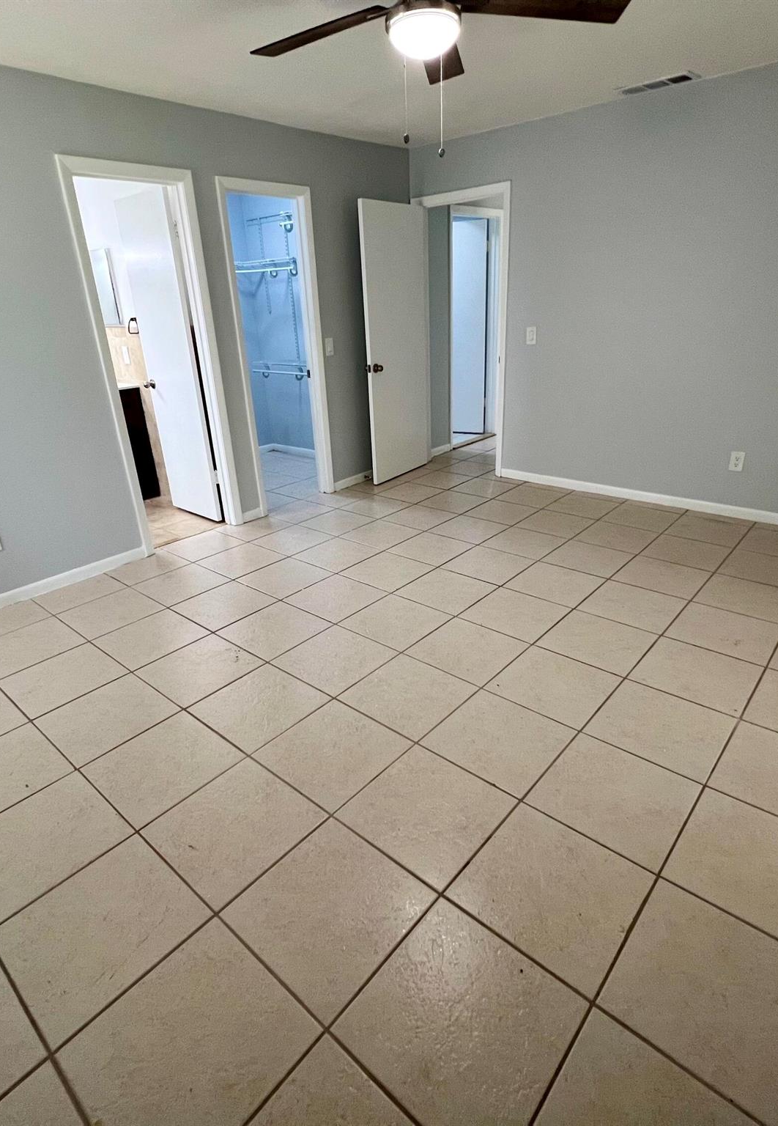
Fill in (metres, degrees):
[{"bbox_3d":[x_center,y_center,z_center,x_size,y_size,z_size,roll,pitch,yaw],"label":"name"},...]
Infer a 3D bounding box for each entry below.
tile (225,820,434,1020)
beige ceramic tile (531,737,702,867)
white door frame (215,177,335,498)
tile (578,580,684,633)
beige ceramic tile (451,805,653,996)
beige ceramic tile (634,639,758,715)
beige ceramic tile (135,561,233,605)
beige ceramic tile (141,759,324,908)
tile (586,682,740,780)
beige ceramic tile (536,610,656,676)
[{"bbox_3d":[-0.155,0.906,1.490,0.407,0.012,0.402,18,31,38],"label":"tile"},{"bbox_3d":[0.704,0.725,1.765,0.395,0.012,0.395,19,33,37],"label":"beige ceramic tile"},{"bbox_3d":[-0.755,-1.418,3.960,0.120,2.090,0.662,20,33,39],"label":"white door frame"},{"bbox_3d":[1.225,0.214,2.823,0.400,0.010,0.400,17,31,38],"label":"tile"},{"bbox_3d":[0.429,0.858,1.494,0.398,0.010,0.398,17,31,38],"label":"beige ceramic tile"},{"bbox_3d":[1.247,0.448,2.284,0.400,0.010,0.400,17,31,38],"label":"beige ceramic tile"},{"bbox_3d":[-1.176,0.125,3.208,0.395,0.012,0.395,19,33,37],"label":"beige ceramic tile"},{"bbox_3d":[-0.467,0.799,1.717,0.398,0.010,0.398,17,31,38],"label":"beige ceramic tile"},{"bbox_3d":[0.993,0.597,2.062,0.409,0.012,0.412,18,31,38],"label":"tile"},{"bbox_3d":[0.910,0.342,2.459,0.393,0.010,0.393,17,31,38],"label":"beige ceramic tile"}]

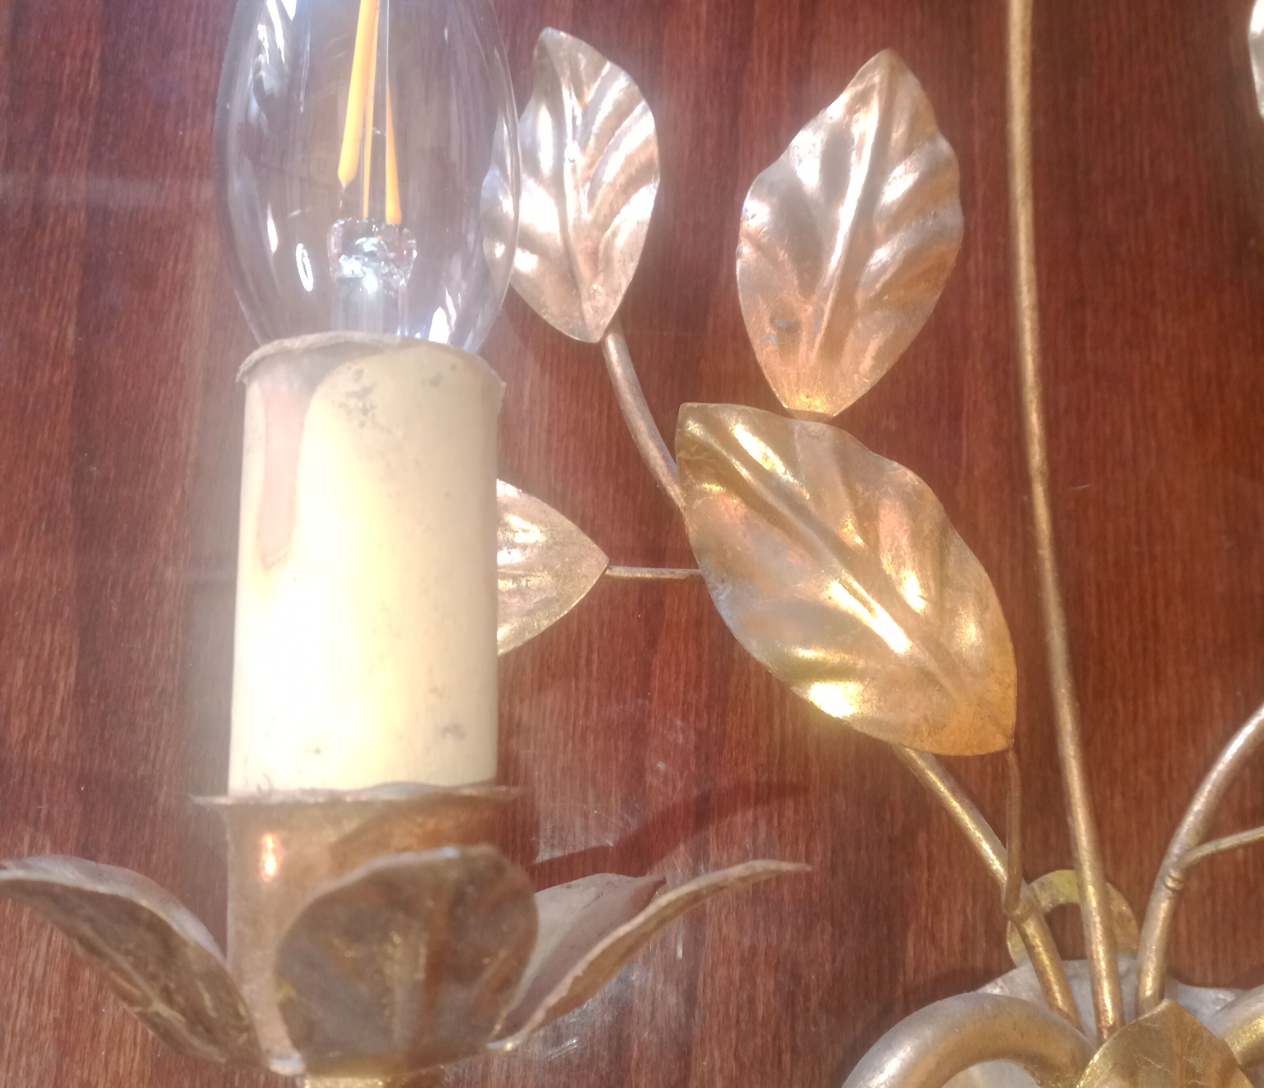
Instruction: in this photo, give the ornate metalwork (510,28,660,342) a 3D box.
[{"bbox_3d":[-0.011,-0.065,0.235,0.031,0.012,0.062,-9,78,-2],"label":"ornate metalwork"}]

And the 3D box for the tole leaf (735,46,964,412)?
[{"bbox_3d":[0.037,-0.053,0.222,0.036,0.012,0.069,12,78,3],"label":"tole leaf"}]

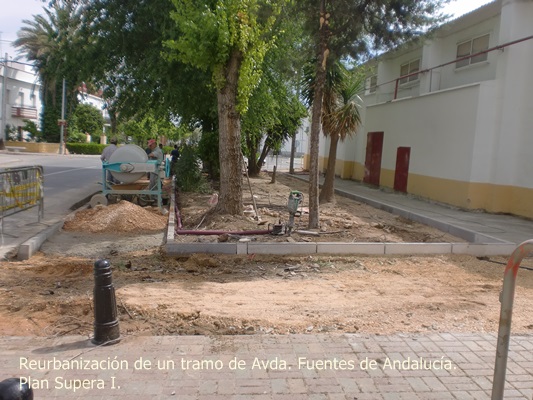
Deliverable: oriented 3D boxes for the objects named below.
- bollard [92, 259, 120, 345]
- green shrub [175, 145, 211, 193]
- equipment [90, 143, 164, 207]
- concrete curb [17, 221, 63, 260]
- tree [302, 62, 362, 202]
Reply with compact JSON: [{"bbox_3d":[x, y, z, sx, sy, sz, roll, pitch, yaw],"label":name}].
[{"bbox_3d":[-1.126,0.708,3.796,0.200,0.585,0.200,0,6,-17],"label":"bollard"},{"bbox_3d":[-2.291,-0.975,16.689,1.120,1.470,1.100,1,6,-8],"label":"green shrub"},{"bbox_3d":[-3.427,-0.582,13.338,1.700,1.500,1.150,0,6,-10],"label":"equipment"},{"bbox_3d":[-3.437,0.591,8.383,0.140,0.210,2.400,0,6,-10],"label":"concrete curb"},{"bbox_3d":[1.756,-1.769,14.125,1.580,3.650,1.500,2,5,7],"label":"tree"}]

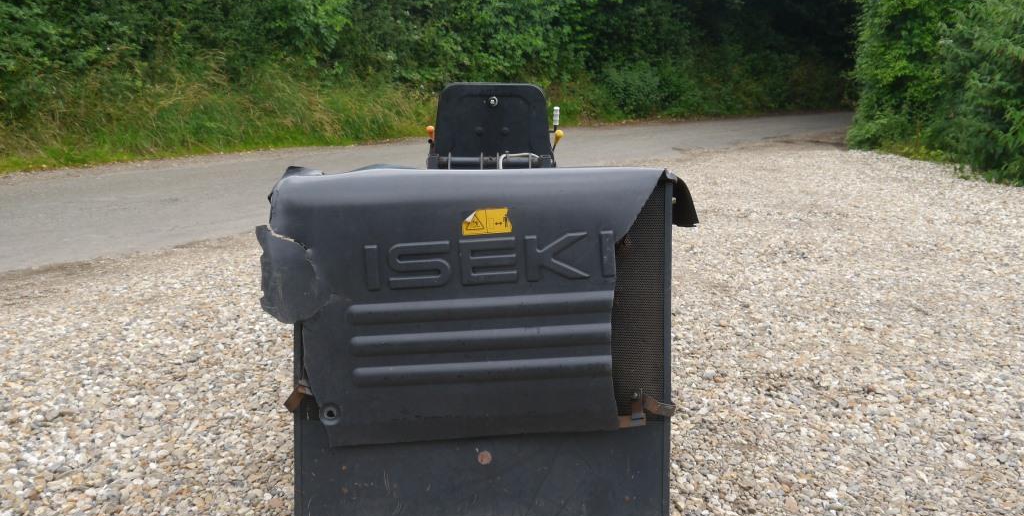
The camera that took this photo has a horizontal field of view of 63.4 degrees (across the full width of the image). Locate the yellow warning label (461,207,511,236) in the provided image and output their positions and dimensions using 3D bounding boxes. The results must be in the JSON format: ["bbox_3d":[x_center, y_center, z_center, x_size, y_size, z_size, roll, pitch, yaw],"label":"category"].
[{"bbox_3d":[-0.062,-0.091,2.100,0.125,0.067,0.004,-3,-8,-2],"label":"yellow warning label"}]

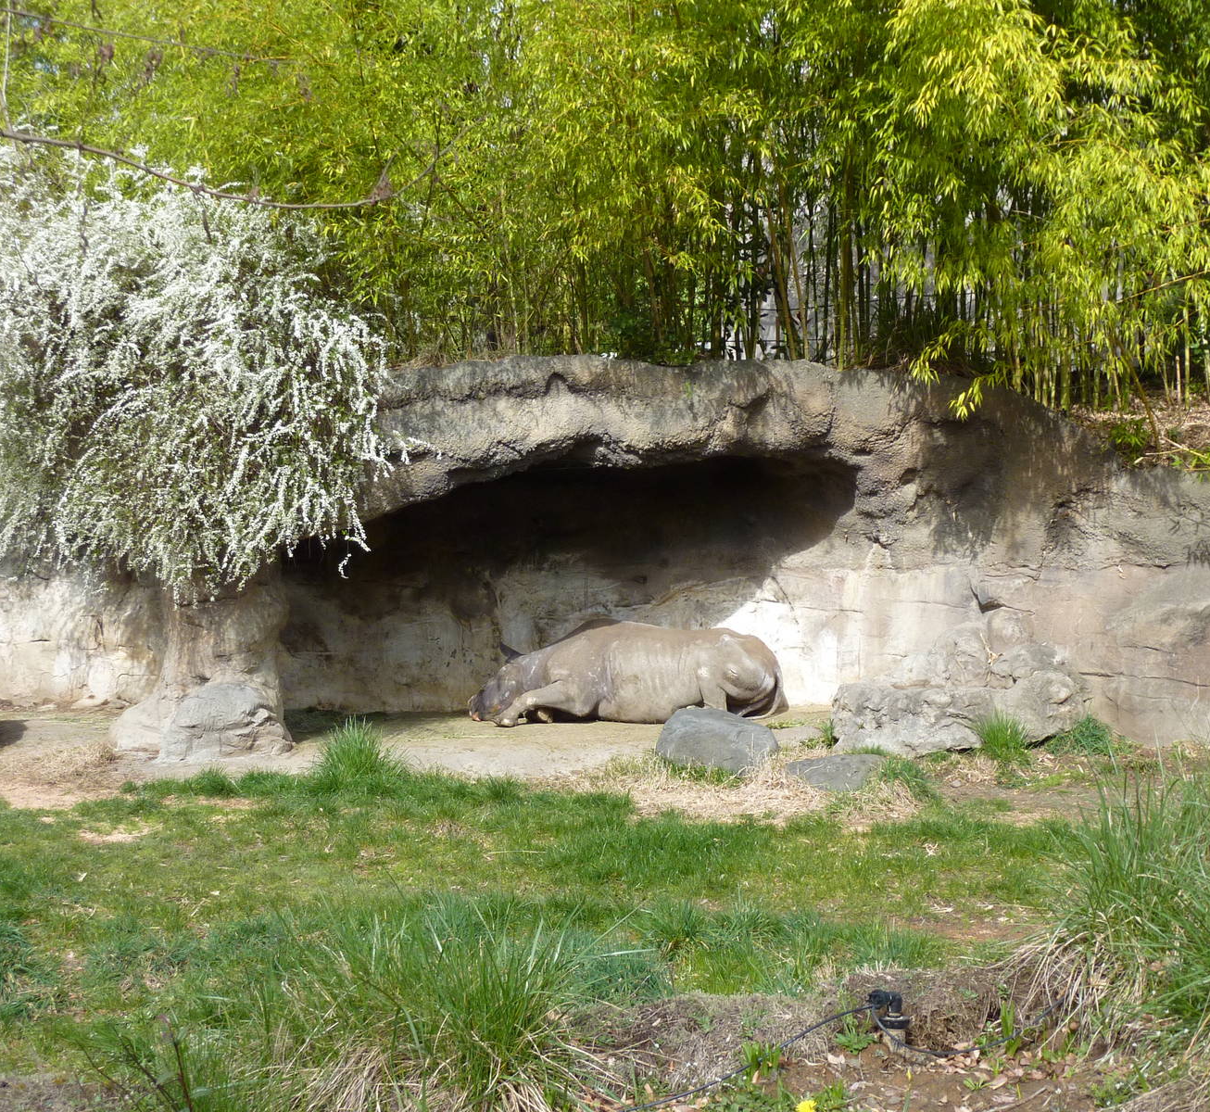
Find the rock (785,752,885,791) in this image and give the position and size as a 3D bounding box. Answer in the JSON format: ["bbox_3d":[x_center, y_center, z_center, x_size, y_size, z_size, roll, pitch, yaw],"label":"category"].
[{"bbox_3d":[1.658,1.566,13.900,0.710,0.250,0.460,0,1,0],"label":"rock"}]

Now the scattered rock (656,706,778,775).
[{"bbox_3d":[0.850,1.381,14.500,0.900,0.470,0.630,0,1,9],"label":"scattered rock"}]

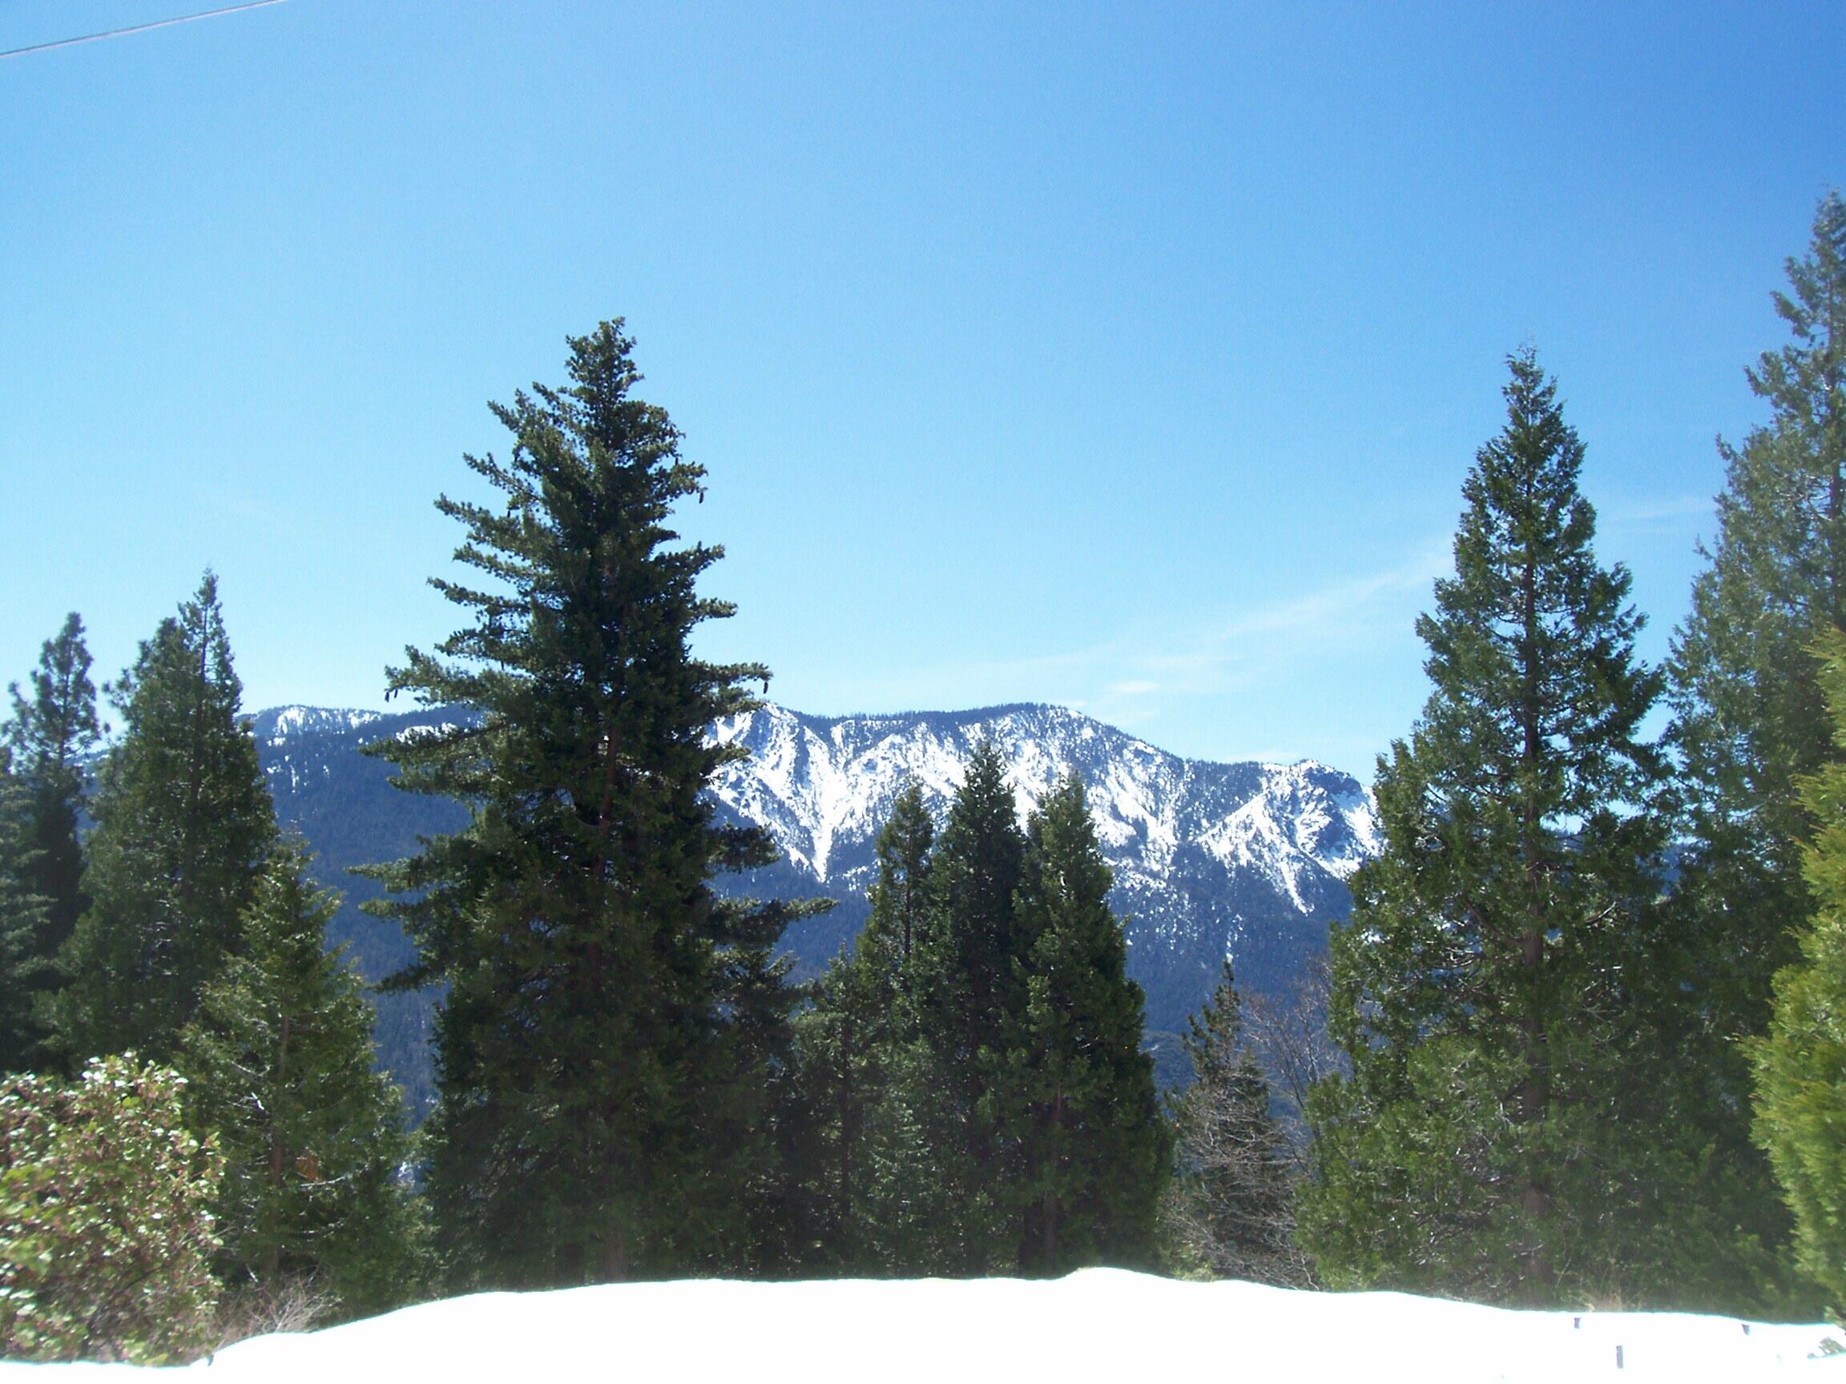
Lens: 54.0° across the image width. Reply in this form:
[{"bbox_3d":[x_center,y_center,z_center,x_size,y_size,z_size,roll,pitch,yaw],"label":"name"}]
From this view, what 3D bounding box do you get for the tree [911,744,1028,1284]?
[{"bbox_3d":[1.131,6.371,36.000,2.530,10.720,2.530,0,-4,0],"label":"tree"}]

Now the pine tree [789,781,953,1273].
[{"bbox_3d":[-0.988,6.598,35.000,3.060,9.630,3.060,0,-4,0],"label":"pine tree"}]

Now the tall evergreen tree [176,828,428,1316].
[{"bbox_3d":[-8.581,5.359,25.000,3.310,6.700,3.310,0,-4,0],"label":"tall evergreen tree"}]

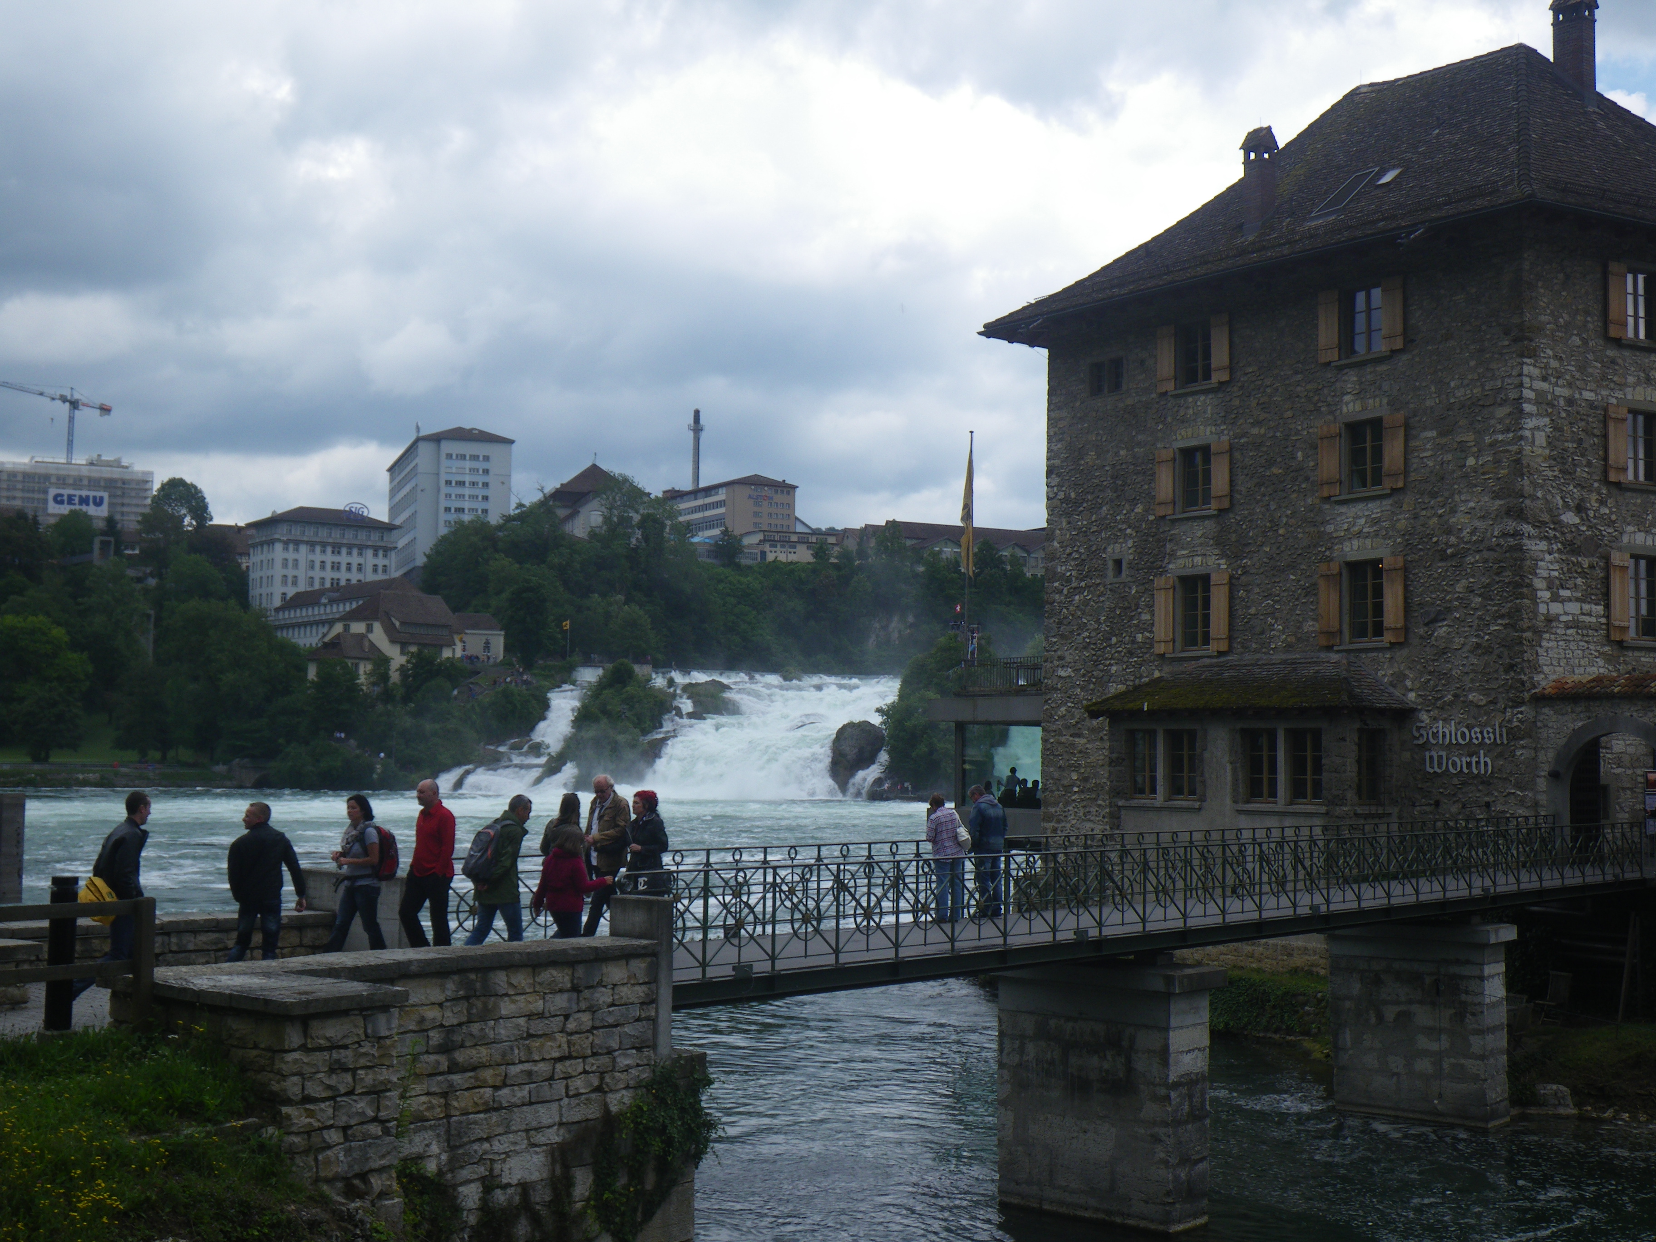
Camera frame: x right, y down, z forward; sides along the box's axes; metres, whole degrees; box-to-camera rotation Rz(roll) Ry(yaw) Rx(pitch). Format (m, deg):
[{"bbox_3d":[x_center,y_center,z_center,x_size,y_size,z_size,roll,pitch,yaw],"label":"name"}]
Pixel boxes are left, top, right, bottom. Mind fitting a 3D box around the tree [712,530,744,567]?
[{"bbox_3d":[-25.287,-18.226,510.000,8.210,9.850,7.800,1,-4,-3],"label":"tree"}]

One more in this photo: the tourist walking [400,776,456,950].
[{"bbox_3d":[-3.866,2.411,19.400,0.500,1.760,0.500,3,-4,-32],"label":"tourist walking"}]

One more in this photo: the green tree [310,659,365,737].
[{"bbox_3d":[-74.433,11.784,305.000,8.840,11.980,8.400,1,-4,-14],"label":"green tree"}]

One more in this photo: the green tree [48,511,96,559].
[{"bbox_3d":[-150.547,-17.128,400.000,9.500,10.000,9.500,1,-4,0],"label":"green tree"}]

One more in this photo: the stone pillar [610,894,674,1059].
[{"bbox_3d":[-1.706,3.214,18.177,0.630,1.409,0.184,-3,-6,41],"label":"stone pillar"}]

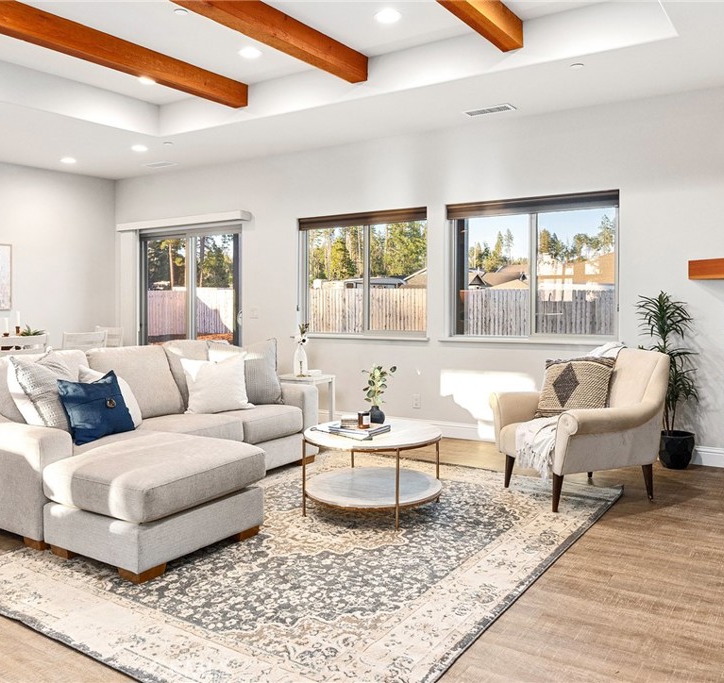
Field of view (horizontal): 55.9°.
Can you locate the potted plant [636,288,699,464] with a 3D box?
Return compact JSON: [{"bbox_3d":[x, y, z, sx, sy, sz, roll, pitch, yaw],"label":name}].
[{"bbox_3d":[2.275,0.275,5.060,0.430,1.310,0.420,2,3,32],"label":"potted plant"}]

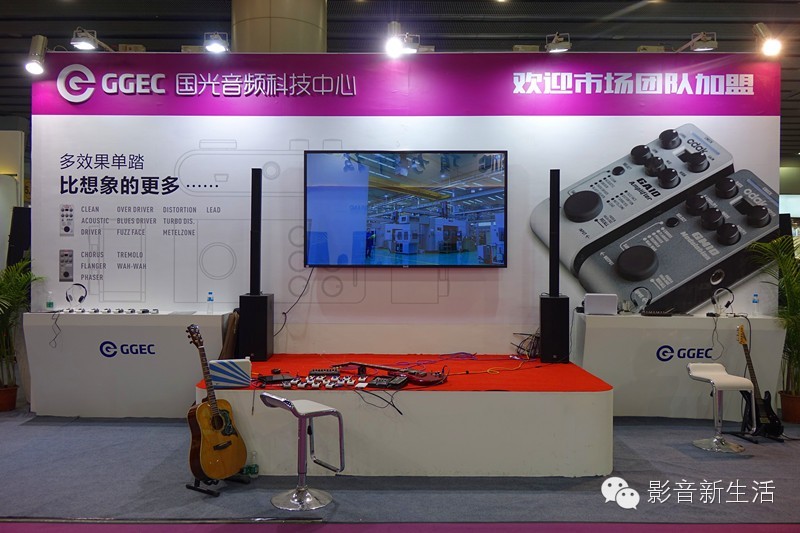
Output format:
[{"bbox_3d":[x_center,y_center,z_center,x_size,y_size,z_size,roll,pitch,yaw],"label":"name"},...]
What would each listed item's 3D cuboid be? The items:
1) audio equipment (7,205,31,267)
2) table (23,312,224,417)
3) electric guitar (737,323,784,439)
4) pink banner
[{"bbox_3d":[-4.020,-0.290,7.300,0.370,0.700,0.370,0,0,27],"label":"audio equipment"},{"bbox_3d":[-2.575,0.944,6.440,1.870,1.000,0.460,0,0,3],"label":"table"},{"bbox_3d":[3.070,0.965,5.750,0.320,0.980,0.080,-2,-19,-19],"label":"electric guitar"},{"bbox_3d":[0.064,-1.818,6.650,7.450,0.632,0.070,0,0,1],"label":"pink banner"}]

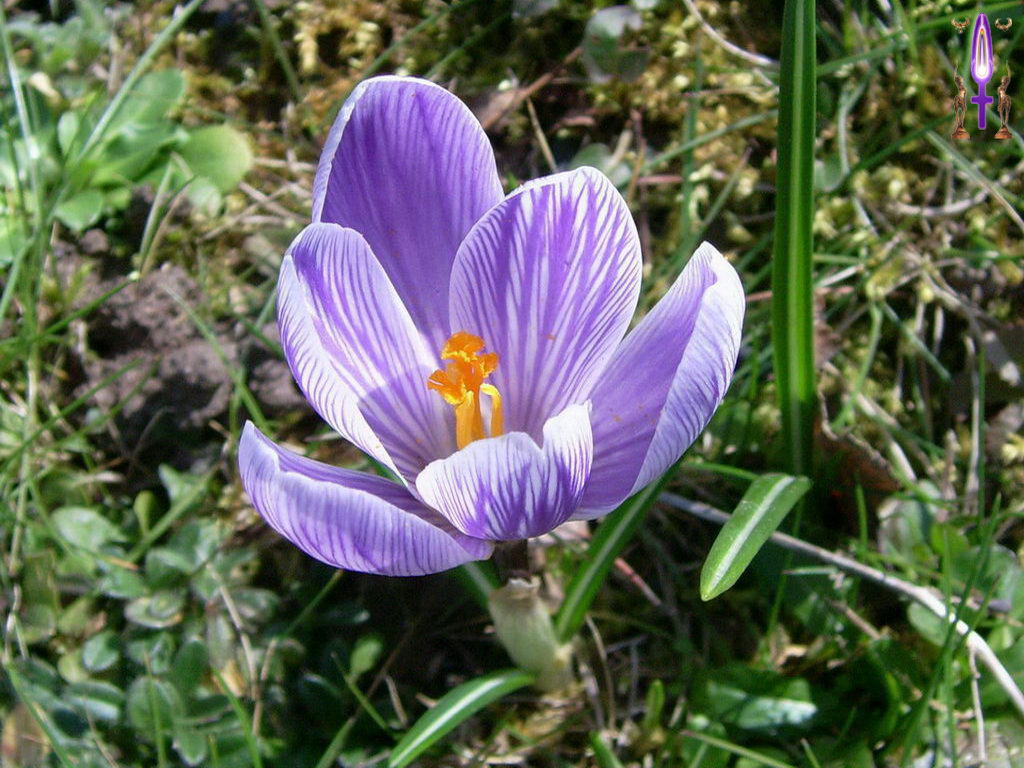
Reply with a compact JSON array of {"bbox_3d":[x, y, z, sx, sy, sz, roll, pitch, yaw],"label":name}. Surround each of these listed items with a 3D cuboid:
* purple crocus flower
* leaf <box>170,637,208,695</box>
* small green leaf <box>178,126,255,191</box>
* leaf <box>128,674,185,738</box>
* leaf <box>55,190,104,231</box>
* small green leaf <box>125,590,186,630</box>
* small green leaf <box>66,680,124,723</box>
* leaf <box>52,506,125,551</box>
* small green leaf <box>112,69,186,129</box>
[{"bbox_3d":[-0.003,-0.004,0.160,0.060,0.053,0.057,0,43,0],"label":"purple crocus flower"},{"bbox_3d":[-0.054,0.047,0.198,0.006,0.004,0.010,4,57,3],"label":"leaf"},{"bbox_3d":[-0.076,-0.058,0.302,0.020,0.004,0.020,11,67,5],"label":"small green leaf"},{"bbox_3d":[-0.057,0.052,0.190,0.008,0.004,0.010,-17,63,-9],"label":"leaf"},{"bbox_3d":[-0.106,-0.043,0.289,0.012,0.004,0.012,-8,62,-4],"label":"leaf"},{"bbox_3d":[-0.062,0.039,0.206,0.011,0.004,0.007,-5,52,-4],"label":"small green leaf"},{"bbox_3d":[-0.068,0.052,0.193,0.010,0.004,0.005,11,57,7],"label":"small green leaf"},{"bbox_3d":[-0.077,0.026,0.217,0.016,0.004,0.007,21,59,13],"label":"leaf"},{"bbox_3d":[-0.099,-0.077,0.322,0.017,0.004,0.025,38,72,15],"label":"small green leaf"}]

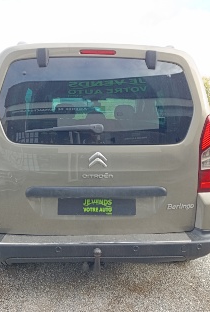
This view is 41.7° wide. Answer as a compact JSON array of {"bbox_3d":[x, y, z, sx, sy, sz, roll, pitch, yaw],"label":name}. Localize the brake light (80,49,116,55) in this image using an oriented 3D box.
[{"bbox_3d":[-0.047,-0.733,1.951,0.255,0.037,0.035,0,8,-2],"label":"brake light"}]

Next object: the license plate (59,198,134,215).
[{"bbox_3d":[-0.050,0.343,1.845,0.520,0.112,0.015,0,8,-2],"label":"license plate"}]

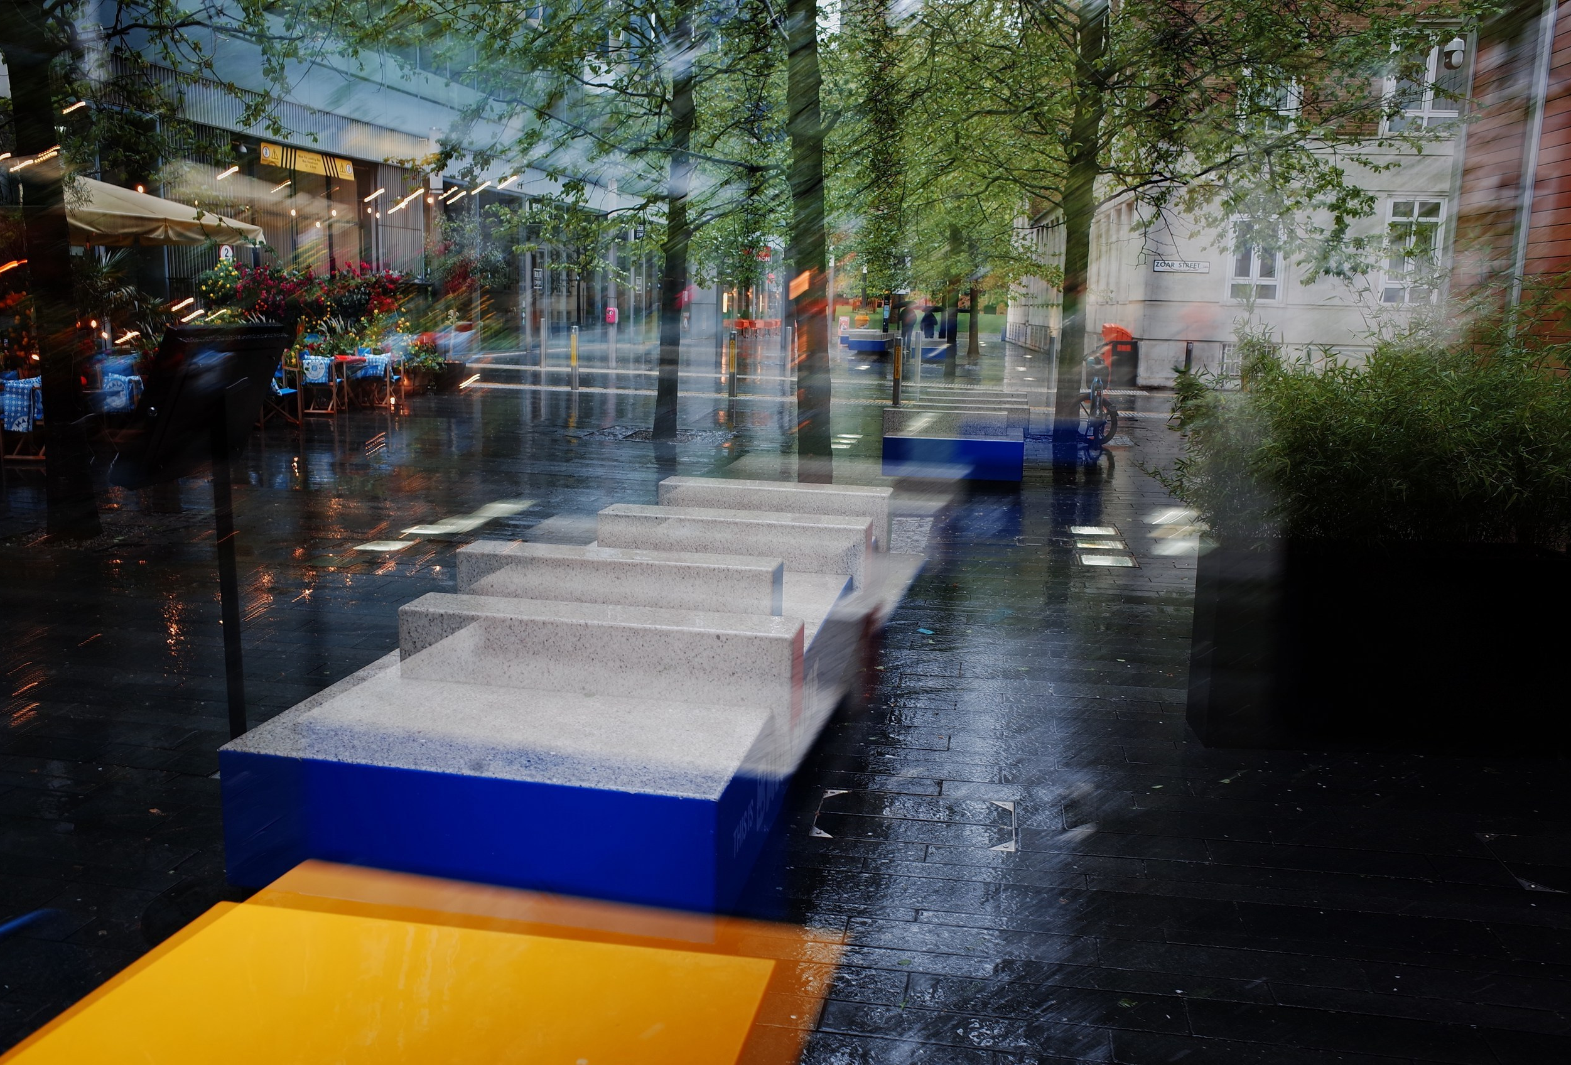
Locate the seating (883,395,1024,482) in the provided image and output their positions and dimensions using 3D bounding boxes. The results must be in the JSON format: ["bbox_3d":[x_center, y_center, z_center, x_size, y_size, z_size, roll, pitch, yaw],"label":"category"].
[{"bbox_3d":[1.992,-1.176,14.335,1.450,0.660,4.500,3,10,8],"label":"seating"}]

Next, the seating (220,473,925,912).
[{"bbox_3d":[-0.444,0.373,5.496,1.470,0.660,4.500,4,11,10],"label":"seating"}]

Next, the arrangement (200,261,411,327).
[{"bbox_3d":[-7.804,-3.883,20.300,3.350,1.050,0.850,2,10,0],"label":"arrangement"}]

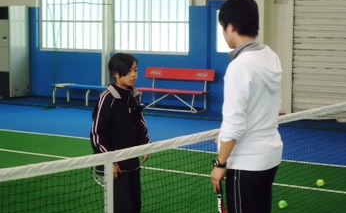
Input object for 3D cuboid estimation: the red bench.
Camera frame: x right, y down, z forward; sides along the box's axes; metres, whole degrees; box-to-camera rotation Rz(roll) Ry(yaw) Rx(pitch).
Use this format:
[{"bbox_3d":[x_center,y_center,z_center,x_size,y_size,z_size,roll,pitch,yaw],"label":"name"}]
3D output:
[{"bbox_3d":[-0.010,-0.315,15.435,1.550,0.730,0.510,5,7,37],"label":"red bench"}]

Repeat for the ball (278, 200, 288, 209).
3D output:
[{"bbox_3d":[0.914,0.812,7.213,0.067,0.067,0.067,0,5,0],"label":"ball"}]

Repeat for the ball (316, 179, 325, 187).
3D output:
[{"bbox_3d":[1.389,0.721,8.190,0.067,0.067,0.067,0,5,0],"label":"ball"}]

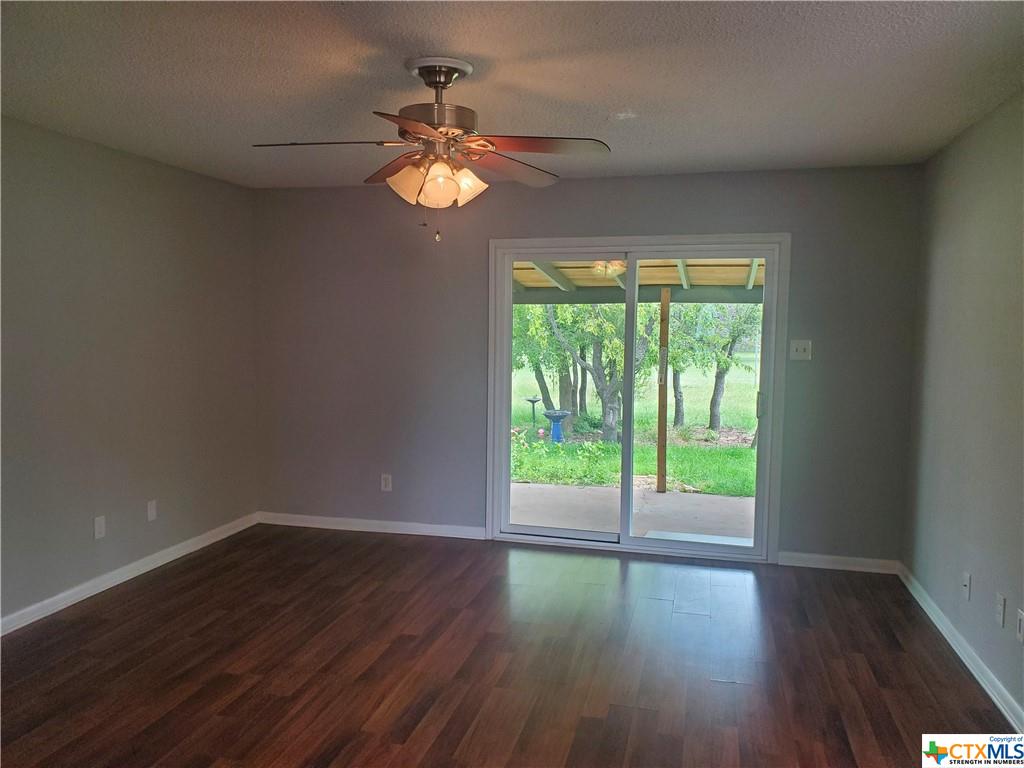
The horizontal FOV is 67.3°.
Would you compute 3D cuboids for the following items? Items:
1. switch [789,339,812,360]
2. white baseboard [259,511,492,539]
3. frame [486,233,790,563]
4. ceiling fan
[{"bbox_3d":[1.769,-0.205,4.703,0.117,0.117,0.015,2,5,14],"label":"switch"},{"bbox_3d":[-1.033,1.010,5.512,1.775,0.090,0.015,2,5,14],"label":"white baseboard"},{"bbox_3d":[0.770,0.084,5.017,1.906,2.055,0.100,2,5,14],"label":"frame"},{"bbox_3d":[-0.270,-0.895,2.816,1.290,0.518,1.270,2,5,14],"label":"ceiling fan"}]

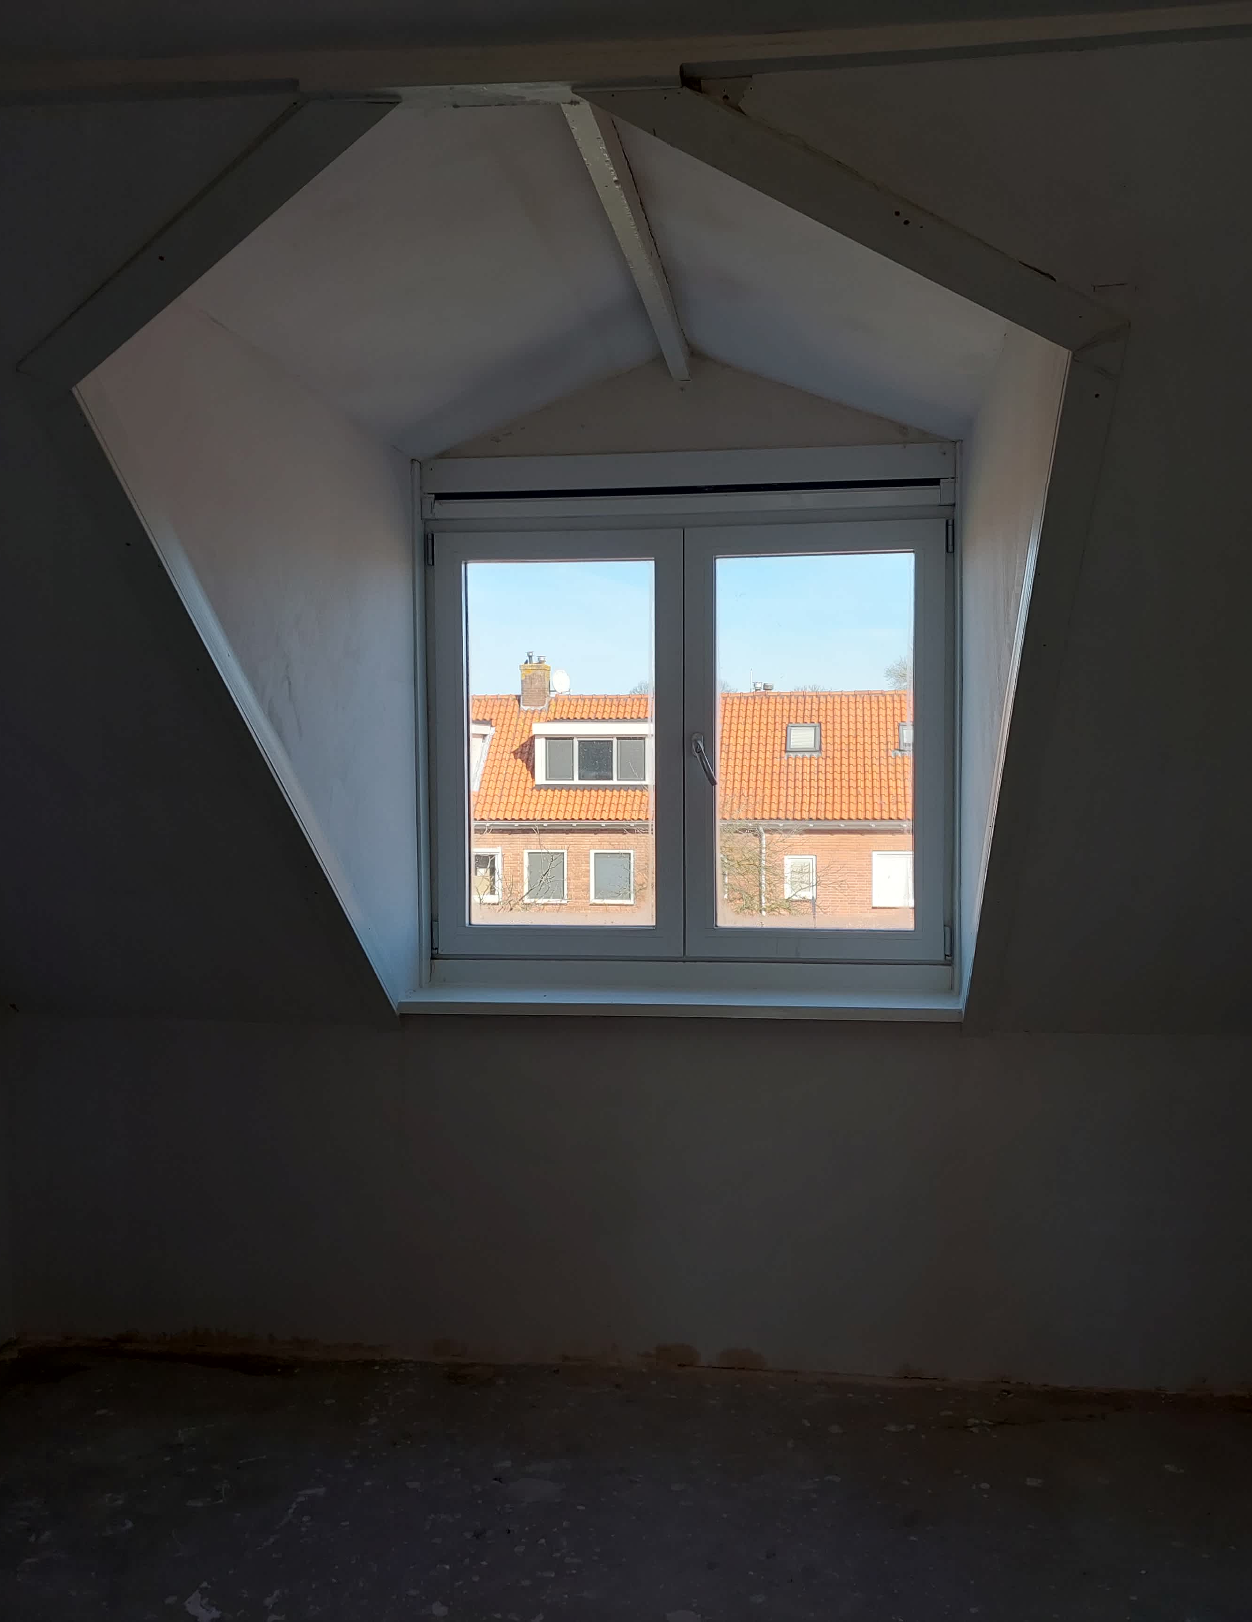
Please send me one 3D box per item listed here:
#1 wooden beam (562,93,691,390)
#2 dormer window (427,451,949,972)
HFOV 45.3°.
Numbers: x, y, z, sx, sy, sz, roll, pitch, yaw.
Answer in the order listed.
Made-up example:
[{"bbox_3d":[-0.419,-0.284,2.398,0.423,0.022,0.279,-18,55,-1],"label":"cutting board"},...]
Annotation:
[{"bbox_3d":[0.036,-1.159,3.151,0.046,0.080,1.680,0,2,8],"label":"wooden beam"},{"bbox_3d":[0.161,-0.262,4.028,1.400,1.400,0.120,0,2,8],"label":"dormer window"}]

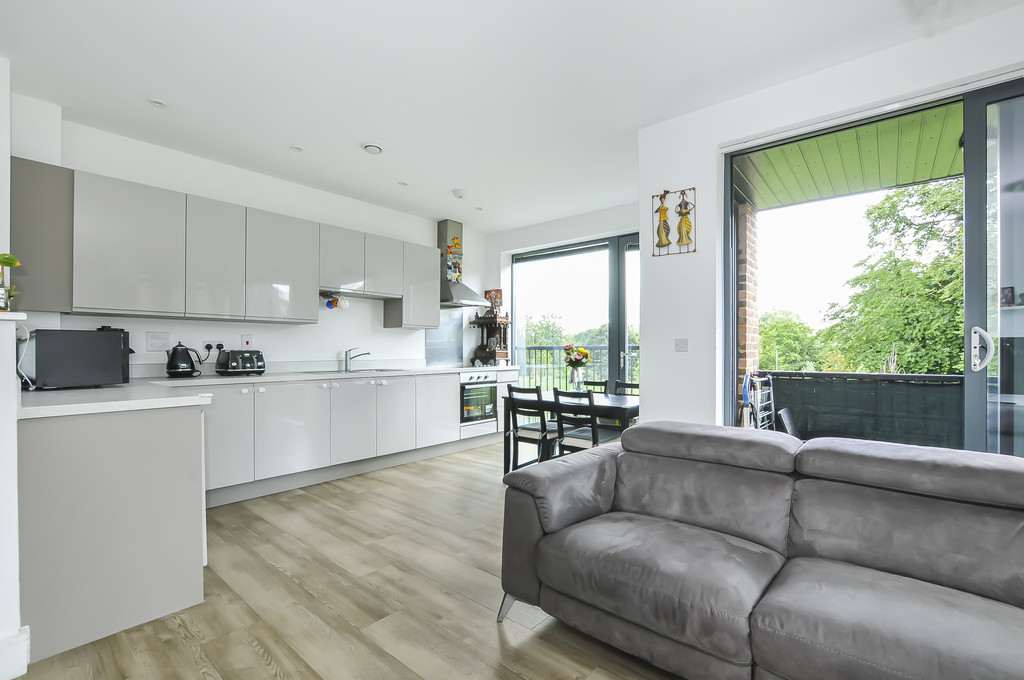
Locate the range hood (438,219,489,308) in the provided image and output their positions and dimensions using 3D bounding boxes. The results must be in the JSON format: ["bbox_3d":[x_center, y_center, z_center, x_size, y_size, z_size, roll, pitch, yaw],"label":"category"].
[{"bbox_3d":[-0.639,-0.936,5.242,0.500,1.060,0.605,0,-1,43],"label":"range hood"}]

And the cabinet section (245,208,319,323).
[{"bbox_3d":[-2.106,-0.620,3.833,0.346,0.923,0.594,-1,-2,43],"label":"cabinet section"}]

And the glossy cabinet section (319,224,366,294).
[{"bbox_3d":[-1.753,-0.769,4.217,0.346,0.607,0.445,-1,-2,43],"label":"glossy cabinet section"}]

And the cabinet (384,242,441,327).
[{"bbox_3d":[-1.127,-0.587,4.833,0.366,0.912,0.482,0,-1,43],"label":"cabinet"}]

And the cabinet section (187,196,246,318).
[{"bbox_3d":[-2.443,-0.628,3.470,0.346,0.923,0.396,-1,-2,43],"label":"cabinet section"}]

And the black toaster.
[{"bbox_3d":[-2.270,0.192,3.577,0.275,0.205,0.290,0,-1,36],"label":"black toaster"}]

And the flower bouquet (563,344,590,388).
[{"bbox_3d":[0.646,0.292,4.255,0.250,0.460,0.240,0,-1,29],"label":"flower bouquet"}]

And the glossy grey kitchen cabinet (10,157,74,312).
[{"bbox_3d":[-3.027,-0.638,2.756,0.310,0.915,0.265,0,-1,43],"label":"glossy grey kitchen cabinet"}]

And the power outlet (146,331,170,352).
[{"bbox_3d":[-2.758,0.018,3.325,0.012,0.150,0.143,0,-1,43],"label":"power outlet"}]

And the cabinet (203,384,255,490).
[{"bbox_3d":[-2.344,0.708,3.279,0.580,0.740,0.483,0,-1,43],"label":"cabinet"}]

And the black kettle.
[{"bbox_3d":[-2.466,0.155,3.206,0.170,0.265,0.220,0,-1,43],"label":"black kettle"}]

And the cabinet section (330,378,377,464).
[{"bbox_3d":[-1.649,0.737,4.104,0.554,0.752,0.446,-1,-2,43],"label":"cabinet section"}]

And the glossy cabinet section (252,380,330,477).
[{"bbox_3d":[-2.002,0.728,3.723,0.554,0.752,0.594,-1,-2,43],"label":"glossy cabinet section"}]

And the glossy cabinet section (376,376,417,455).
[{"bbox_3d":[-1.346,0.744,4.431,0.554,0.752,0.445,-1,-2,43],"label":"glossy cabinet section"}]

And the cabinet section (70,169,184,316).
[{"bbox_3d":[-2.779,-0.636,3.107,0.346,0.923,0.594,-1,-2,43],"label":"cabinet section"}]

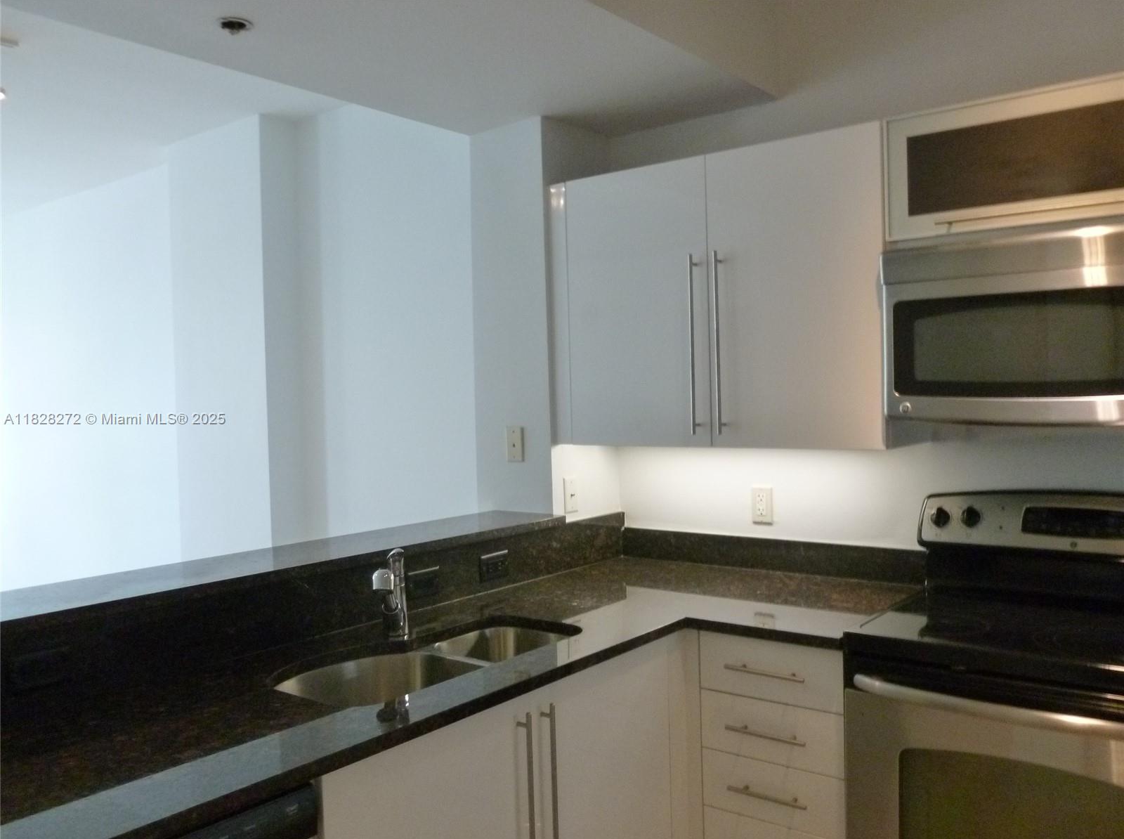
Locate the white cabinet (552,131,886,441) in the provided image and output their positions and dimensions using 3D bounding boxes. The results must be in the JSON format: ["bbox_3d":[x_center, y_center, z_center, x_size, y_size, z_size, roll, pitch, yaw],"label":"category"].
[{"bbox_3d":[0.488,-0.329,2.658,1.013,0.803,0.345,0,1,38],"label":"white cabinet"}]

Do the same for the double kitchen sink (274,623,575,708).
[{"bbox_3d":[-0.282,0.613,1.953,0.403,0.205,0.731,0,1,38],"label":"double kitchen sink"}]

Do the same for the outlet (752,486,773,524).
[{"bbox_3d":[0.616,0.262,2.791,0.071,0.116,0.010,0,1,38],"label":"outlet"}]

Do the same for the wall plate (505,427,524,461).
[{"bbox_3d":[-0.155,0.083,2.973,0.071,0.115,0.008,-1,1,37],"label":"wall plate"}]

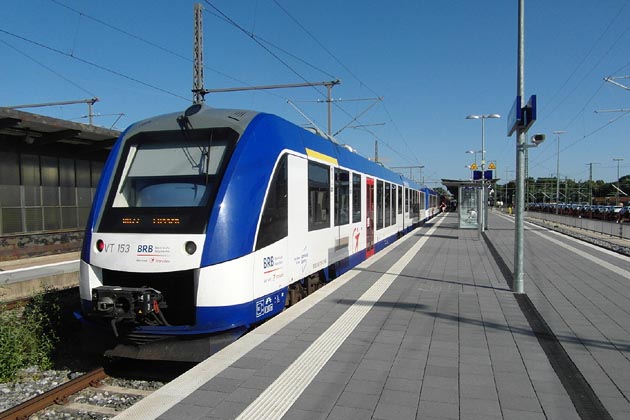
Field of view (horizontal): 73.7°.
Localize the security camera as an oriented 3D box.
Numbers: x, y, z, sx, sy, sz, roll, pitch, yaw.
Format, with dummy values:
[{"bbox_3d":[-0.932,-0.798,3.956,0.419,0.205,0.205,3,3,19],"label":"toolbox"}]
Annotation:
[{"bbox_3d":[3.775,-1.186,7.100,0.180,0.130,0.320,0,6,19],"label":"security camera"}]

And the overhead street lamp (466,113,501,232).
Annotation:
[{"bbox_3d":[8.429,-1.901,20.938,1.620,5.975,0.350,0,1,19],"label":"overhead street lamp"}]

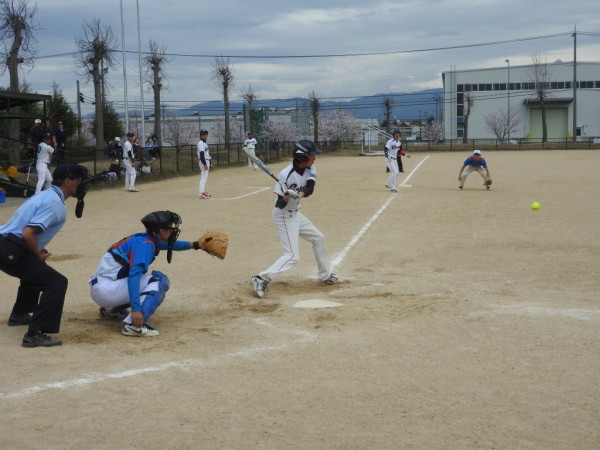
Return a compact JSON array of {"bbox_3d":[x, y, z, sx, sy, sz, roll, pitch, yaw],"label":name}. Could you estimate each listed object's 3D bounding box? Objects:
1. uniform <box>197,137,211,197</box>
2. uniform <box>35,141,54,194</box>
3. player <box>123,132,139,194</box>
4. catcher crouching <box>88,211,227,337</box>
[{"bbox_3d":[-2.472,-1.486,24.430,0.330,1.430,0.470,1,6,26],"label":"uniform"},{"bbox_3d":[-7.016,-1.531,26.135,0.450,1.400,0.500,-3,6,-12],"label":"uniform"},{"bbox_3d":[-4.760,-1.752,26.666,0.420,1.660,0.500,0,6,12],"label":"player"},{"bbox_3d":[-1.240,0.370,8.527,1.305,1.000,0.850,-4,6,-23],"label":"catcher crouching"}]

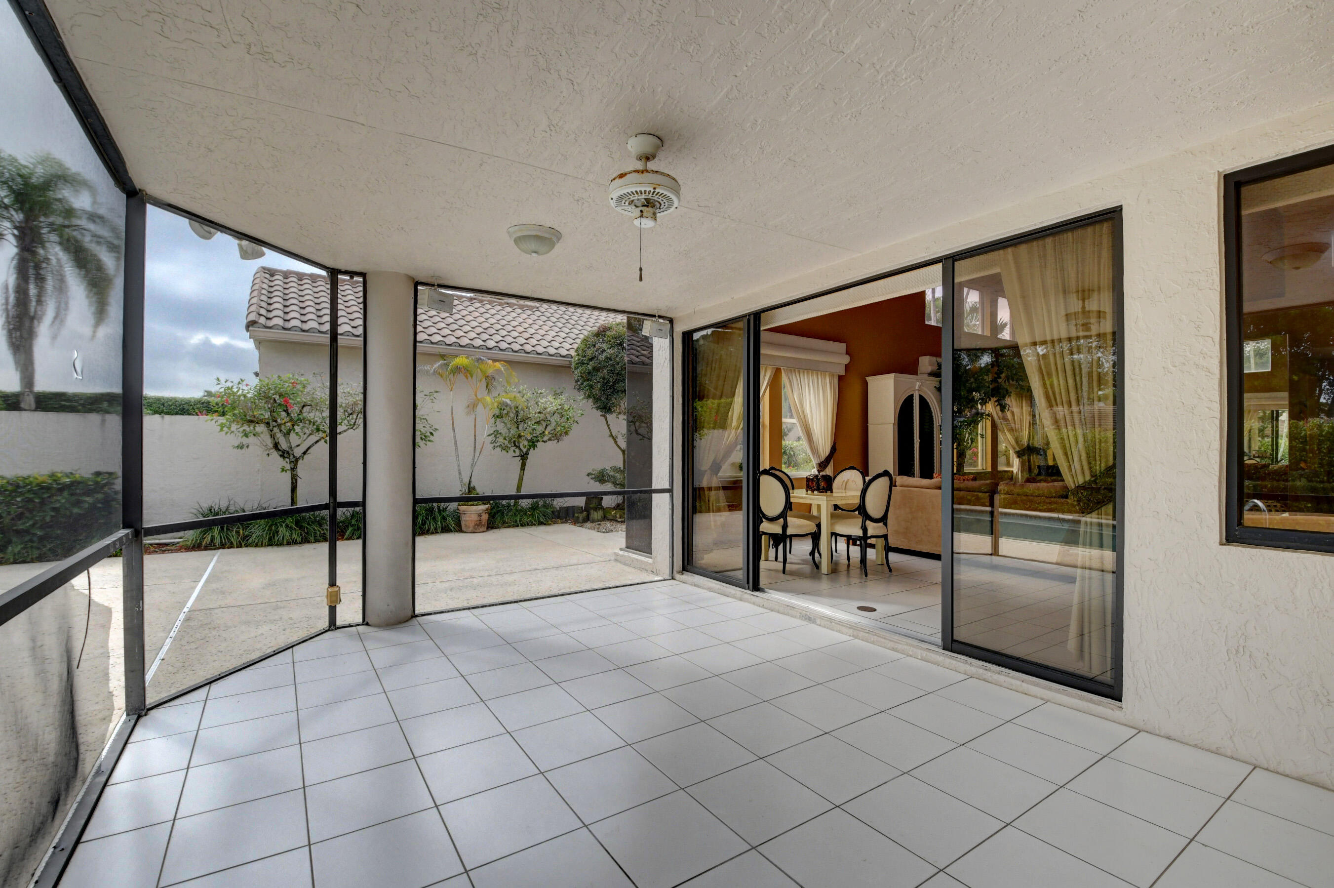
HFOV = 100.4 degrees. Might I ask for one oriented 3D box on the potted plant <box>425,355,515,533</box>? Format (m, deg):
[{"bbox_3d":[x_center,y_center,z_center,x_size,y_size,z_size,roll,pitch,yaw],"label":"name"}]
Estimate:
[{"bbox_3d":[-3.245,-0.010,9.150,1.450,2.900,1.350,0,0,-36],"label":"potted plant"}]

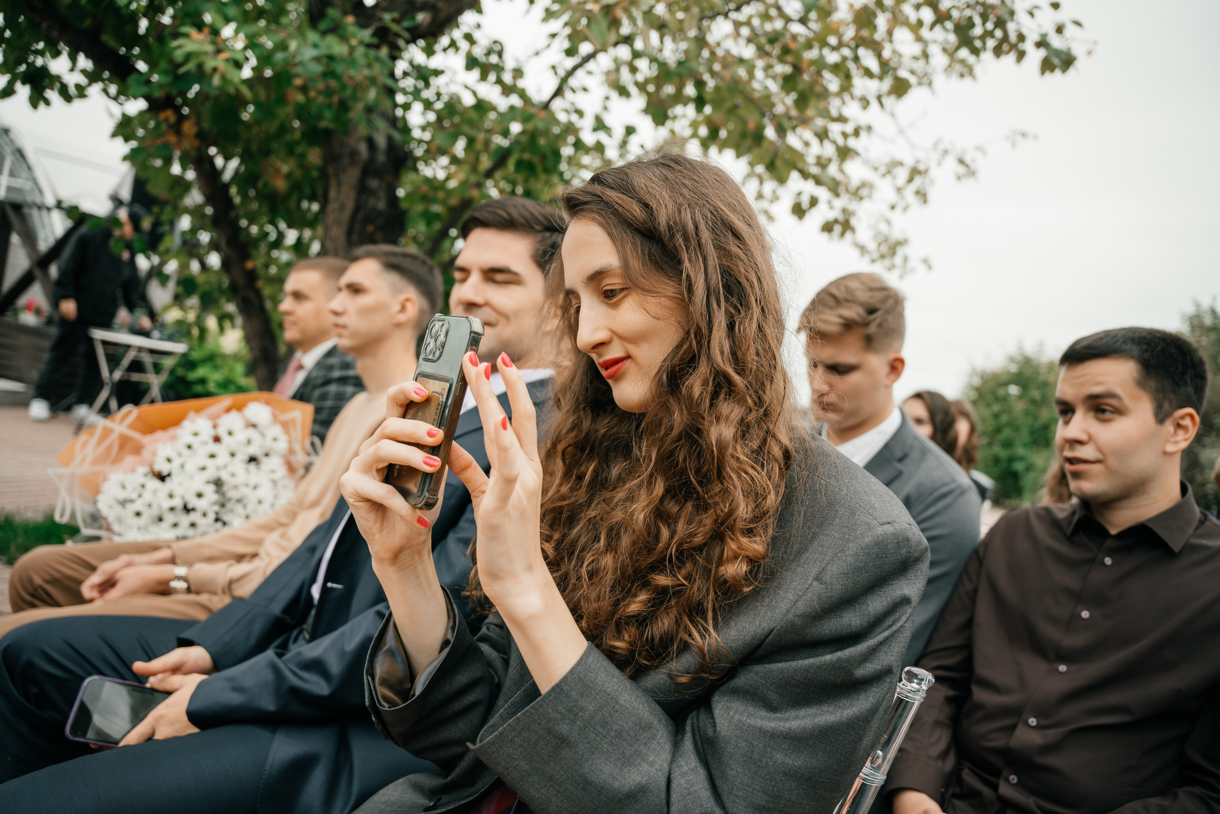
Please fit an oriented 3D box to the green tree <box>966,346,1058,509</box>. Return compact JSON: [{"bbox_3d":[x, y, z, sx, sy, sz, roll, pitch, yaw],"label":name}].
[{"bbox_3d":[7.056,0.318,14.500,2.400,2.600,2.400,11,3,33],"label":"green tree"}]

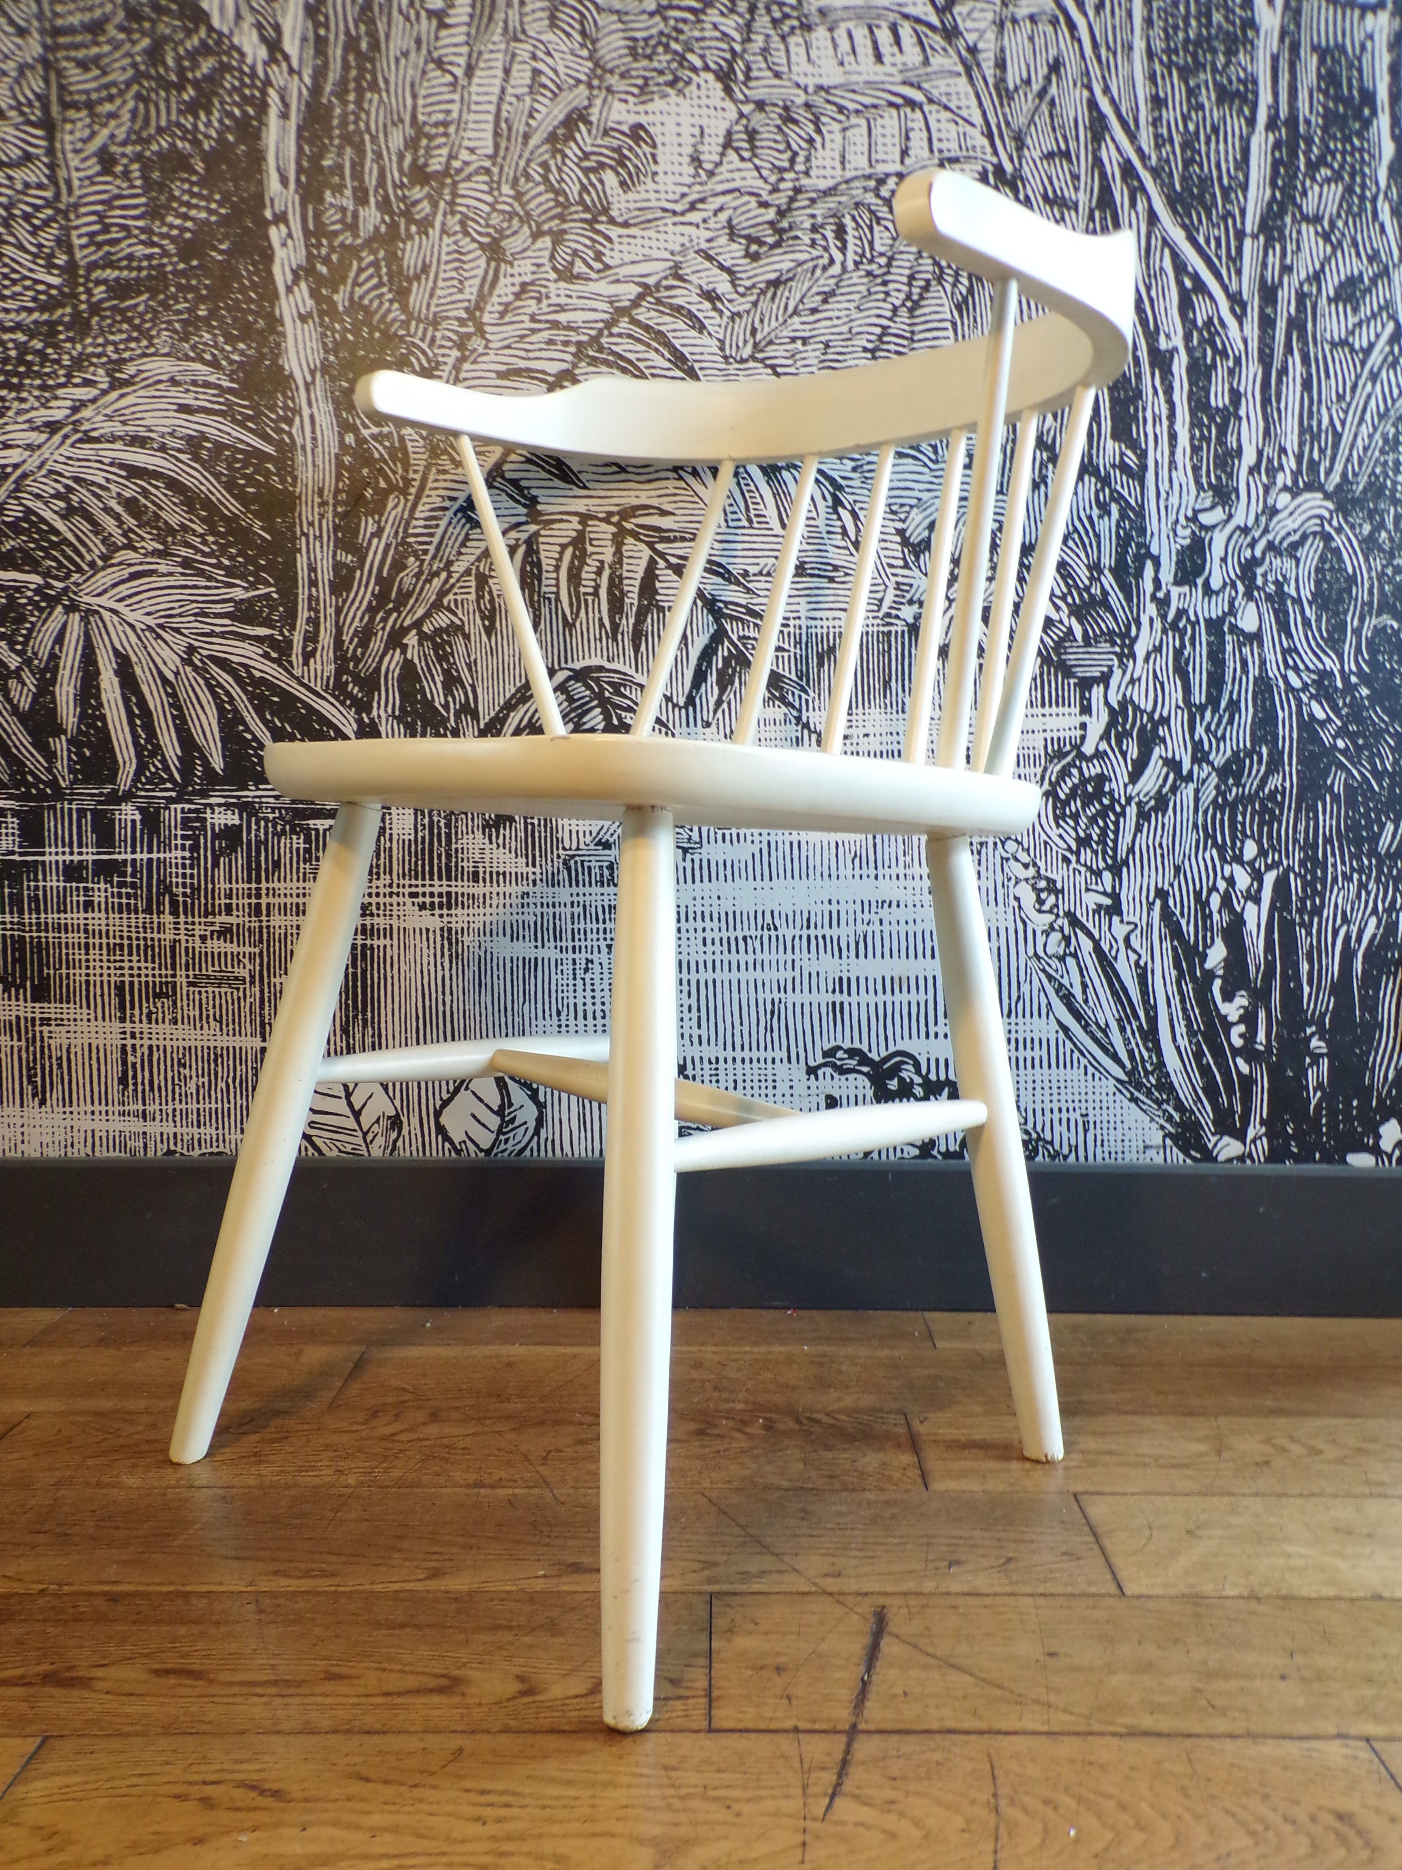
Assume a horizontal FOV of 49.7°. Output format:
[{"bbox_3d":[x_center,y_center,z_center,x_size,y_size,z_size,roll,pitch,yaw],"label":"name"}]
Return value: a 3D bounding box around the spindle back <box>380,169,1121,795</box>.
[{"bbox_3d":[0.053,-0.258,1.024,0.496,0.330,0.355,4,6,44],"label":"spindle back"}]

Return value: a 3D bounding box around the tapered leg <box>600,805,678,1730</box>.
[{"bbox_3d":[-0.030,0.147,0.728,0.037,0.434,0.037,1,-11,0],"label":"tapered leg"}]

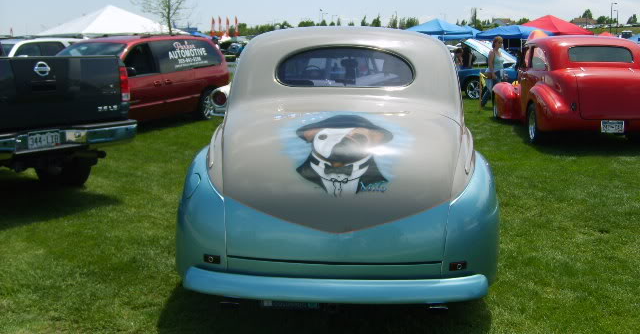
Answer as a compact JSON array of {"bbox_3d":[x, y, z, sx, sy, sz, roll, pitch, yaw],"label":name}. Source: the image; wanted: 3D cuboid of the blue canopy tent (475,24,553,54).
[{"bbox_3d":[9.735,-5.726,32.507,3.050,2.750,3.050,-6,13,-28],"label":"blue canopy tent"}]

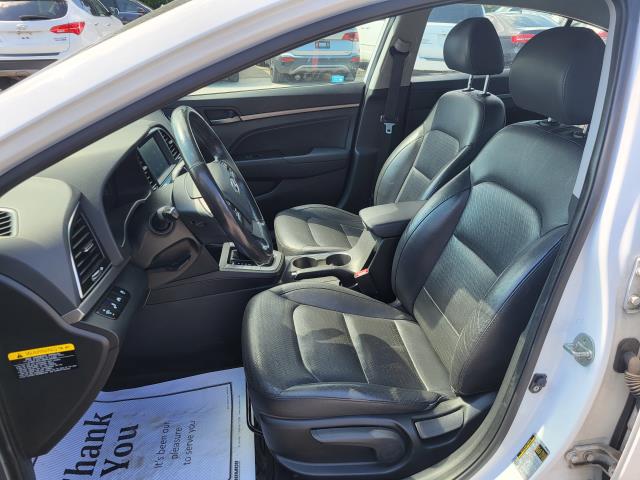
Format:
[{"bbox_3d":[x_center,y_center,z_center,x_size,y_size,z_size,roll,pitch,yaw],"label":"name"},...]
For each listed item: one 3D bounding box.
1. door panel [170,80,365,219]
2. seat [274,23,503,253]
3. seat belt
[{"bbox_3d":[-0.249,-0.331,2.036,0.880,0.620,0.130,-2,24,-5],"label":"door panel"},{"bbox_3d":[0.207,-0.289,1.750,0.780,0.920,0.520,-2,24,-5],"label":"seat"},{"bbox_3d":[0.295,-0.543,1.948,0.080,0.560,0.080,1,29,-6],"label":"seat belt"}]

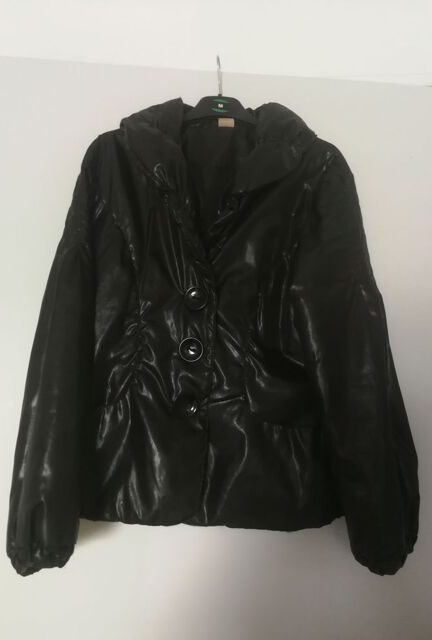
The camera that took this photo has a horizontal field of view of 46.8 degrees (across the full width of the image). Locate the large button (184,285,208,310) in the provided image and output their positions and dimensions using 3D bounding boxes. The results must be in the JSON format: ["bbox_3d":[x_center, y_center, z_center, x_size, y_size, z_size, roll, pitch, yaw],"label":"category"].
[{"bbox_3d":[-0.031,-0.036,0.800,0.037,0.037,0.009,0,0,-7],"label":"large button"}]

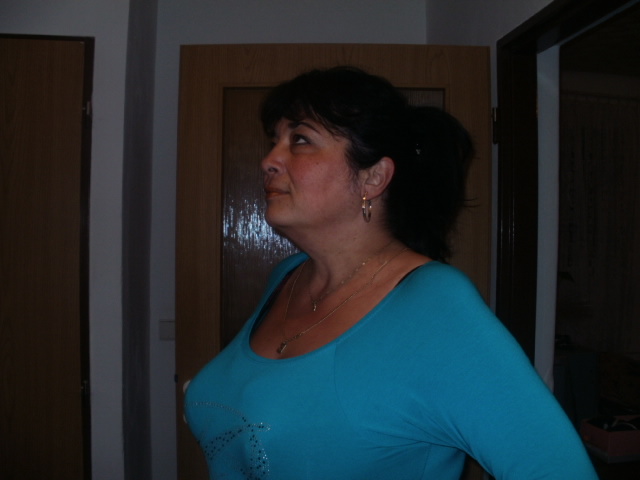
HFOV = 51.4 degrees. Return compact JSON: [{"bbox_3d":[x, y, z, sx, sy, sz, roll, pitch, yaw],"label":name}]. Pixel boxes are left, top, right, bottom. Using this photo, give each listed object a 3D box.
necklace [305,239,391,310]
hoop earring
[{"bbox_3d":[0.047,0.047,0.940,0.135,0.105,0.130,0,1,-33],"label":"necklace"},{"bbox_3d":[0.064,-0.043,0.890,0.005,0.041,0.033,1,0,20],"label":"hoop earring"}]

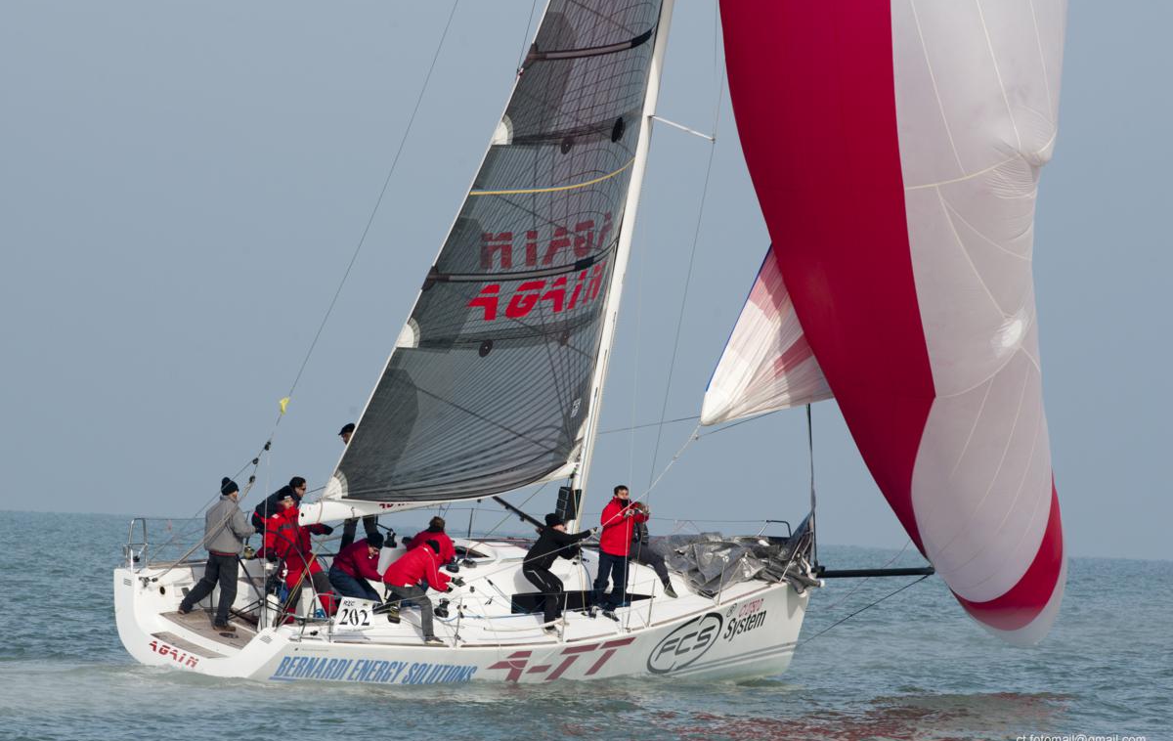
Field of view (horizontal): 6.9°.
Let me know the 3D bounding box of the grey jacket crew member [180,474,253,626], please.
[{"bbox_3d":[-4.530,2.250,119.900,0.850,1.860,0.600,3,-1,-28],"label":"grey jacket crew member"}]

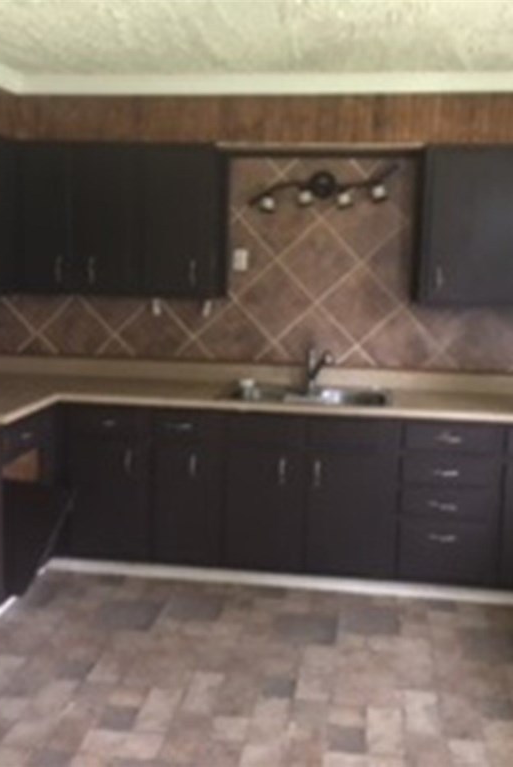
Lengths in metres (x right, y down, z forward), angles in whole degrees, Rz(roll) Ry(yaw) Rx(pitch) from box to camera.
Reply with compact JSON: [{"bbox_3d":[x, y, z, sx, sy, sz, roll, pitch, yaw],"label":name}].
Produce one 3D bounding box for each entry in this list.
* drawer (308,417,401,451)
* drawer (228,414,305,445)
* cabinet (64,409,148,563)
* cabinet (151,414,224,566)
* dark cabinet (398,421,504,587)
[{"bbox_3d":[0.490,0.204,4.194,0.430,0.146,0.482,2,9,8],"label":"drawer"},{"bbox_3d":[0.082,0.186,4.254,0.369,0.146,0.482,2,9,8],"label":"drawer"},{"bbox_3d":[-0.690,0.452,4.469,0.432,0.779,0.570,2,9,8],"label":"cabinet"},{"bbox_3d":[-0.290,0.469,4.410,0.367,0.779,0.570,2,9,8],"label":"cabinet"},{"bbox_3d":[0.933,0.517,4.229,0.452,0.779,0.570,2,9,8],"label":"dark cabinet"}]

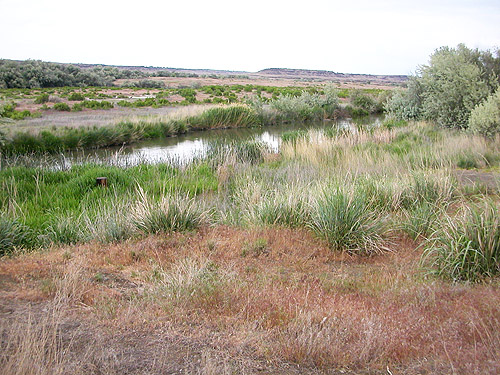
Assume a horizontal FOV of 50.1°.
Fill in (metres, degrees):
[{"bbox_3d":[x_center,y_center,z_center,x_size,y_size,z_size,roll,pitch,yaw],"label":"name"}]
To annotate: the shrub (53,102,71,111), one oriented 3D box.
[{"bbox_3d":[-17.637,-7.532,50.000,1.700,0.800,1.500,-4,12,-19],"label":"shrub"}]

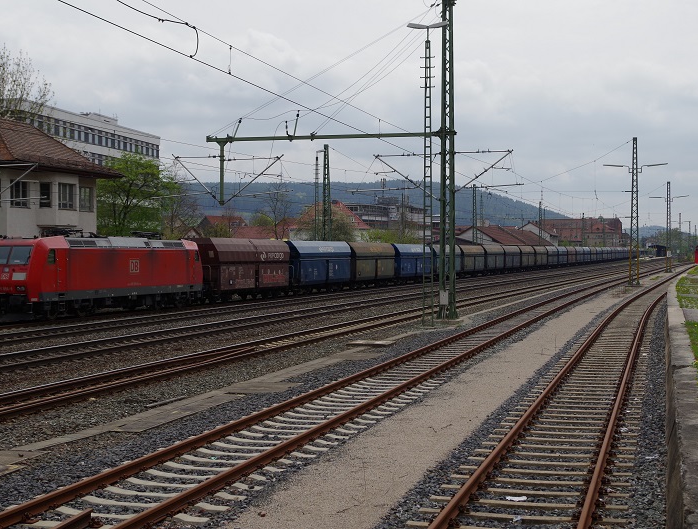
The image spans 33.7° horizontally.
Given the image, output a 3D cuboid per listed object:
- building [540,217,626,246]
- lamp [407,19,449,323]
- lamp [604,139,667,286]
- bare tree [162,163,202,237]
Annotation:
[{"bbox_3d":[75.000,-7.700,372.000,28.000,14.500,15.000,0,1,8],"label":"building"},{"bbox_3d":[3.220,-3.660,46.800,1.750,12.400,0.380,0,1,17],"label":"lamp"},{"bbox_3d":[26.600,-4.900,107.000,6.000,13.700,0.800,0,1,17],"label":"lamp"},{"bbox_3d":[-12.500,-2.700,86.000,3.700,10.100,3.700,0,1,0],"label":"bare tree"}]

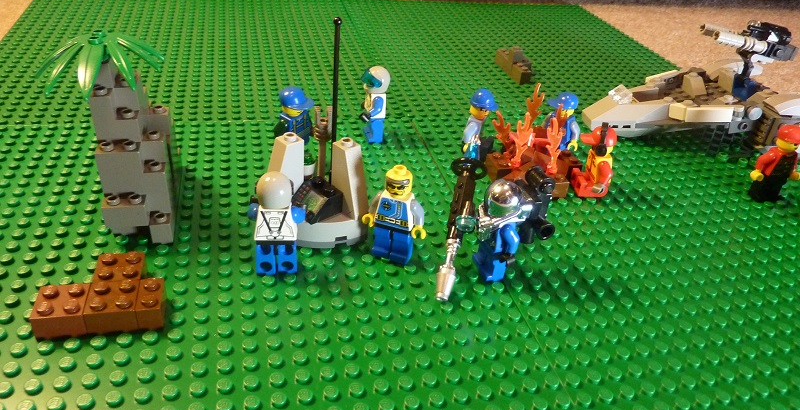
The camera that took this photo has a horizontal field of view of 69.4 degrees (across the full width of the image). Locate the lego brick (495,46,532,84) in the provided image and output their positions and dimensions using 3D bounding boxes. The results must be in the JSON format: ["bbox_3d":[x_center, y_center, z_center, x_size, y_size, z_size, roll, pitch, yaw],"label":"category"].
[{"bbox_3d":[0.091,-0.109,0.437,0.017,0.021,0.046,-3,34,-14],"label":"lego brick"}]

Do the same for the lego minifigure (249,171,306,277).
[{"bbox_3d":[-0.046,0.006,0.219,0.022,0.043,0.015,0,34,-9],"label":"lego minifigure"}]

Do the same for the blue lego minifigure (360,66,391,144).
[{"bbox_3d":[-0.015,-0.057,0.320,0.016,0.043,0.022,-2,34,-12],"label":"blue lego minifigure"}]

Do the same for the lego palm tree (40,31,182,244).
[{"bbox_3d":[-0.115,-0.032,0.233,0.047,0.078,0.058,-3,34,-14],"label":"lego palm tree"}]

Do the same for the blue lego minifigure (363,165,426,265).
[{"bbox_3d":[-0.001,0.003,0.232,0.025,0.041,0.013,15,34,12],"label":"blue lego minifigure"}]

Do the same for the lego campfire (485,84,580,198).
[{"bbox_3d":[0.072,-0.034,0.299,0.050,0.043,0.049,-3,34,-14],"label":"lego campfire"}]

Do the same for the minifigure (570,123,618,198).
[{"bbox_3d":[0.099,-0.023,0.293,0.020,0.036,0.021,5,33,-3],"label":"minifigure"}]

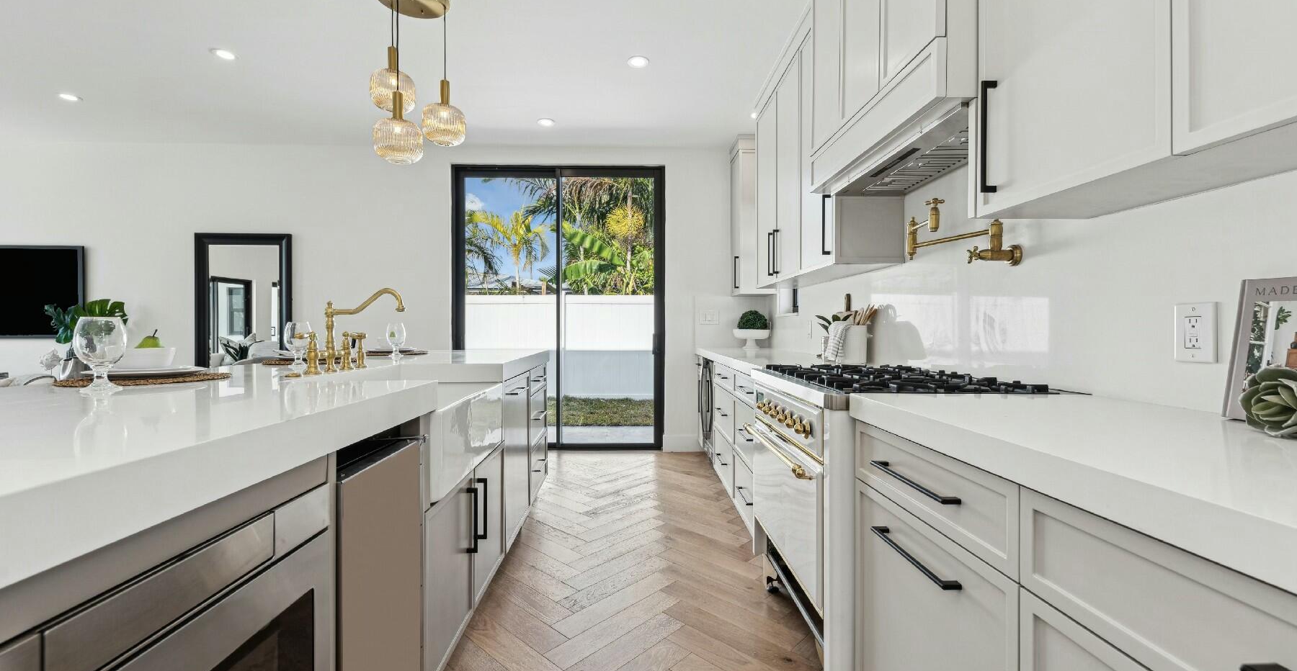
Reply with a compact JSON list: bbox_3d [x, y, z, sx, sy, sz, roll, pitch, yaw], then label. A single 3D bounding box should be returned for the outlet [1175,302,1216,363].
[{"bbox_3d":[1.151,-0.005,1.068,0.009,0.125,0.076,0,1,-2],"label":"outlet"}]

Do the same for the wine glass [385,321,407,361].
[{"bbox_3d":[-1.339,0.019,2.677,0.103,0.183,0.103,0,1,-2],"label":"wine glass"}]

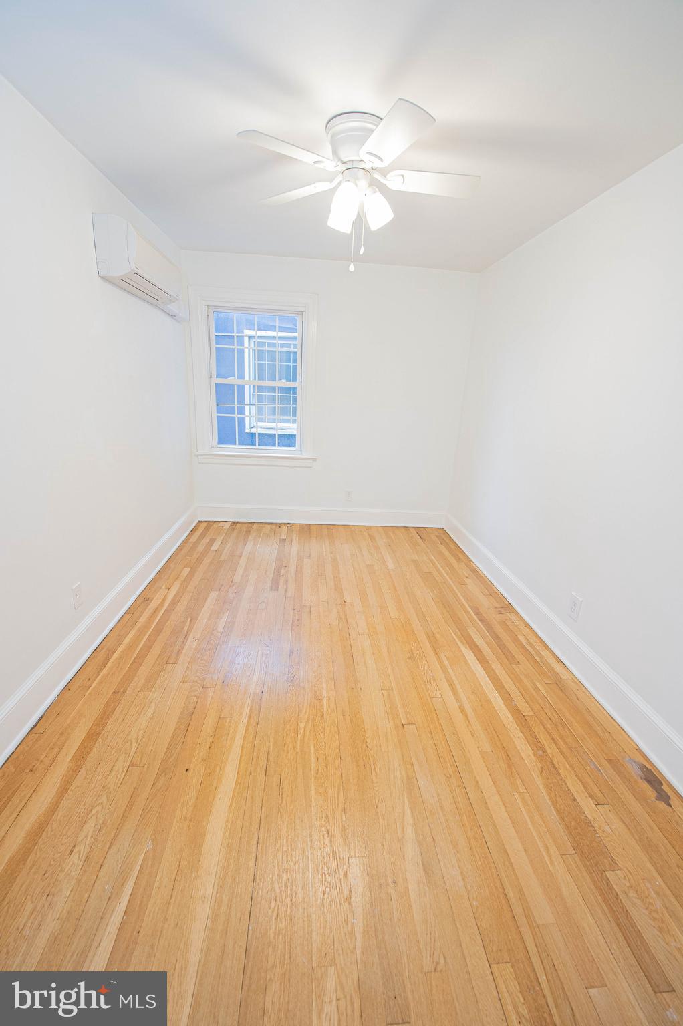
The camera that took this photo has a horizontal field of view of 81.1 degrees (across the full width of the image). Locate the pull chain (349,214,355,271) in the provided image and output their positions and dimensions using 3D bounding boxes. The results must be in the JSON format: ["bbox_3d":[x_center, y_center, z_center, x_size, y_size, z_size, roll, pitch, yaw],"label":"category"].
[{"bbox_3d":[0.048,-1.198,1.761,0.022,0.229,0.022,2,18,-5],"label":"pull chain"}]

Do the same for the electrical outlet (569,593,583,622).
[{"bbox_3d":[1.270,0.514,2.169,0.012,0.124,0.078,2,18,-5],"label":"electrical outlet"}]

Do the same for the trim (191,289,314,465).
[{"bbox_3d":[-0.791,-1.195,3.682,1.136,1.538,0.080,2,18,-5],"label":"trim"}]

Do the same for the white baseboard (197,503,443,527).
[{"bbox_3d":[-0.172,0.033,4.133,2.581,0.182,0.030,2,18,-5],"label":"white baseboard"}]

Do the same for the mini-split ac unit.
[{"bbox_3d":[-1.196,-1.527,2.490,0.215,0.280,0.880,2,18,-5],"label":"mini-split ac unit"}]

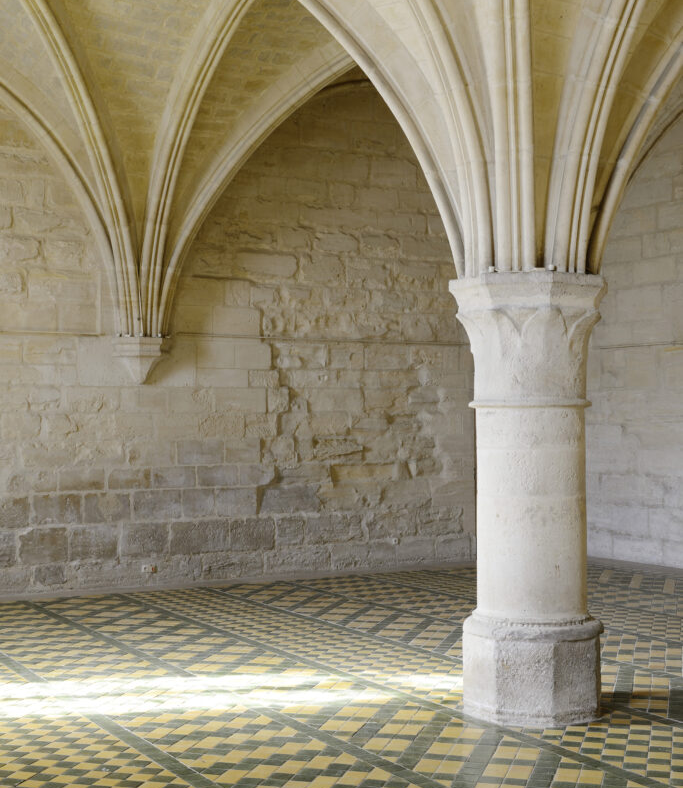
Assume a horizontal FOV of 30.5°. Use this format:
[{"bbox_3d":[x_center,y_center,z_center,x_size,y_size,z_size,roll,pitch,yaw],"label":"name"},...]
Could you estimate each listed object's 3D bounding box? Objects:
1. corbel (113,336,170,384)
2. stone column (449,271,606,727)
[{"bbox_3d":[-1.759,-0.303,11.265,0.540,0.421,0.250,1,-1,-29],"label":"corbel"},{"bbox_3d":[1.014,0.542,6.725,0.835,2.297,0.835,0,-1,15],"label":"stone column"}]

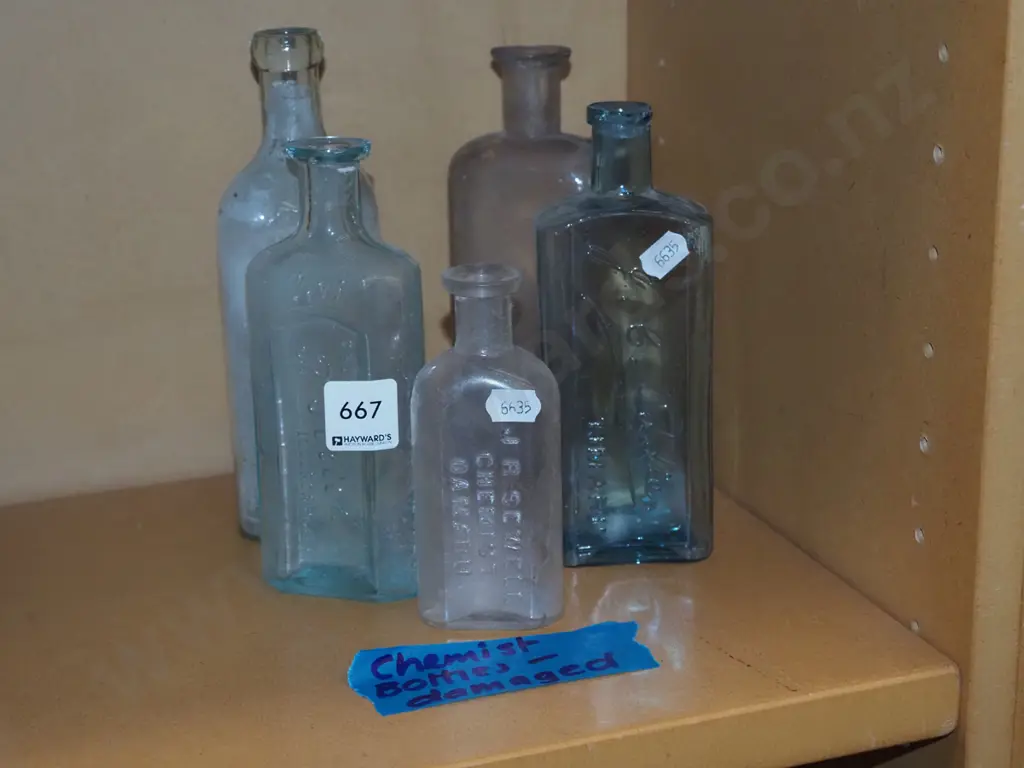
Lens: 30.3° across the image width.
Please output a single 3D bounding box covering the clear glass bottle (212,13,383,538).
[{"bbox_3d":[-0.081,-0.038,0.734,0.066,0.195,0.044,-9,19,-25],"label":"clear glass bottle"}]

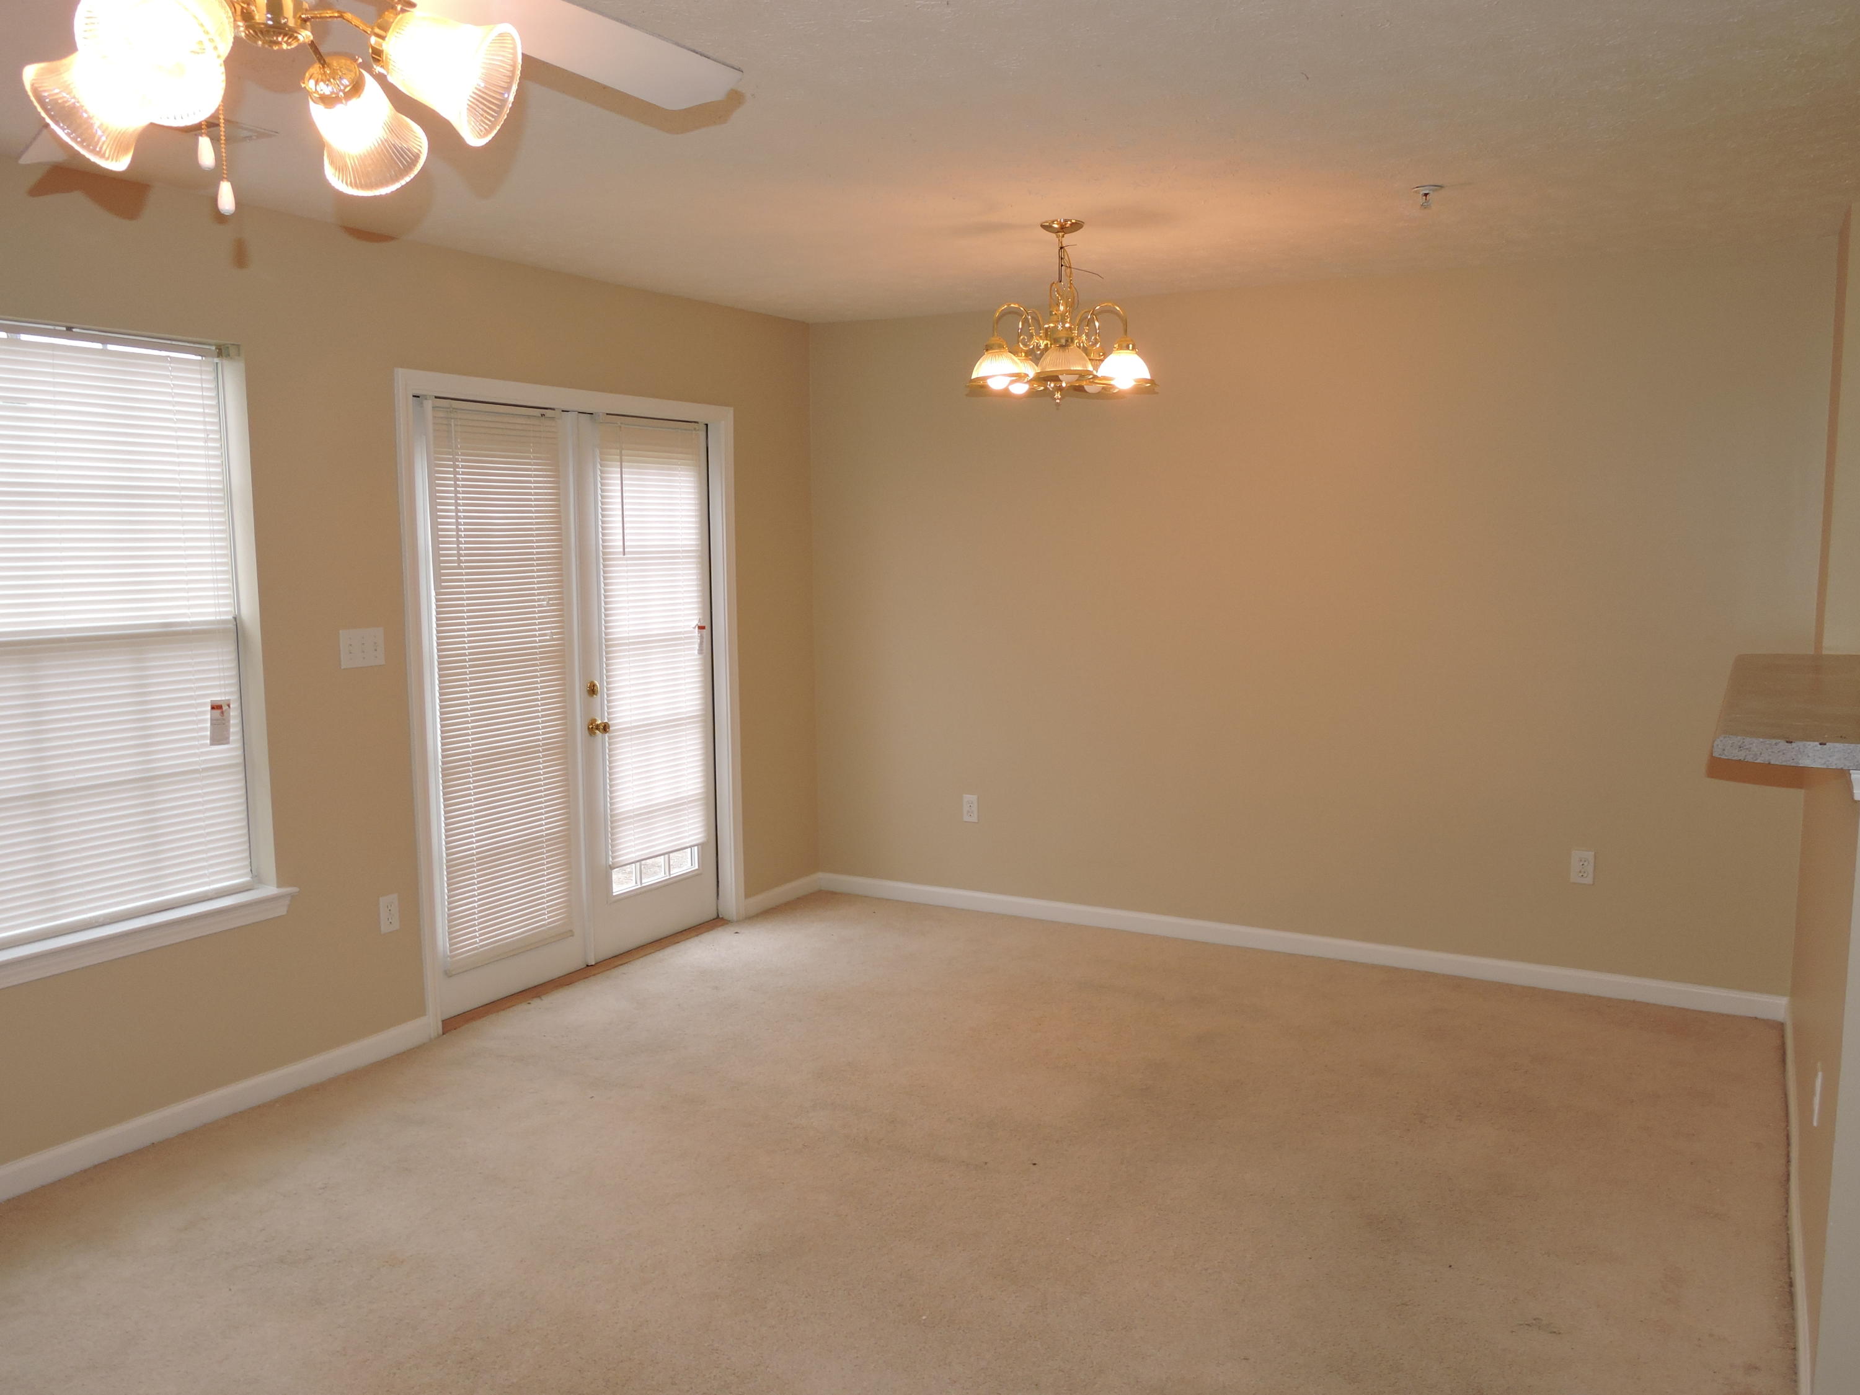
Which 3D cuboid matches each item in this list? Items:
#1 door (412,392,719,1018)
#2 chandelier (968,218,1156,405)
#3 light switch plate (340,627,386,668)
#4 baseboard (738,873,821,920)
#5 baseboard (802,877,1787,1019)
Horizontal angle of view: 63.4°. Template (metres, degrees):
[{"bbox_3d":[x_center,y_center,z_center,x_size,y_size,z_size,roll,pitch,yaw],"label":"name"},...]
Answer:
[{"bbox_3d":[-1.263,-0.009,5.428,0.050,2.010,1.540,3,7,29],"label":"door"},{"bbox_3d":[0.390,-1.121,4.431,0.550,0.525,0.550,0,6,5],"label":"chandelier"},{"bbox_3d":[-1.692,-0.148,4.490,0.008,0.113,0.160,3,7,29],"label":"light switch plate"},{"bbox_3d":[-0.633,0.854,6.483,0.015,0.082,0.590,3,7,29],"label":"baseboard"},{"bbox_3d":[1.151,0.921,5.815,3.784,0.082,0.015,3,7,29],"label":"baseboard"}]

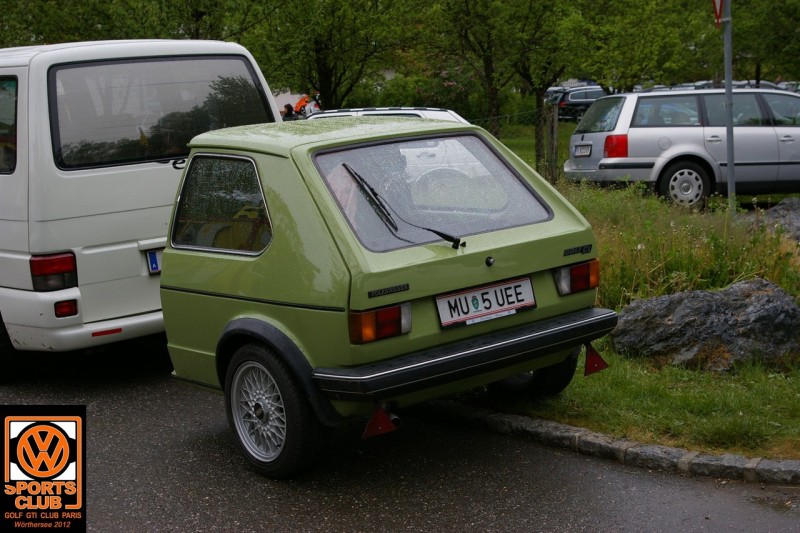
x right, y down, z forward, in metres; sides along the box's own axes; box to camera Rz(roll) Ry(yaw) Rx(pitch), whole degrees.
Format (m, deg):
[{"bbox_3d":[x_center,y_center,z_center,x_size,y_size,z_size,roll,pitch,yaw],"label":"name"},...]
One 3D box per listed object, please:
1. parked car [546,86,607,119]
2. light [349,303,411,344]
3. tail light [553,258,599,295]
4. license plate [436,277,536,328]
[{"bbox_3d":[8.500,-6.850,56.200,4.800,1.520,1.850,-4,8,-16],"label":"parked car"},{"bbox_3d":[-0.076,0.218,5.179,0.270,0.125,0.065,-11,10,-38],"label":"light"},{"bbox_3d":[0.778,0.053,5.852,0.270,0.125,0.065,-11,10,-38],"label":"tail light"},{"bbox_3d":[0.361,0.144,5.505,0.520,0.120,0.020,-11,-2,-38],"label":"license plate"}]

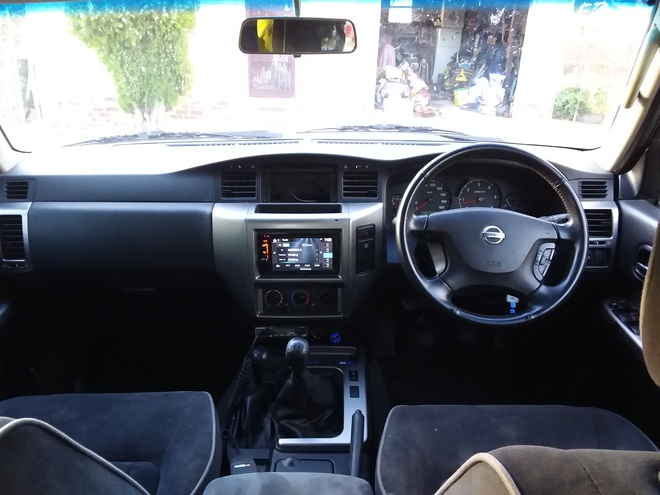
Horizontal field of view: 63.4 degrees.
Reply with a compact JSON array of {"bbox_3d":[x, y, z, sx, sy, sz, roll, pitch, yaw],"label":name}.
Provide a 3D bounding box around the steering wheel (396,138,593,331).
[{"bbox_3d":[0.332,-0.027,1.125,0.385,0.385,0.100,2,-13,4],"label":"steering wheel"}]

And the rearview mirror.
[{"bbox_3d":[-0.067,-0.427,1.075,0.242,0.067,0.042,-7,25,-19],"label":"rearview mirror"}]

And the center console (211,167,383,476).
[{"bbox_3d":[-0.063,0.135,1.067,0.380,0.500,0.580,0,20,0],"label":"center console"}]

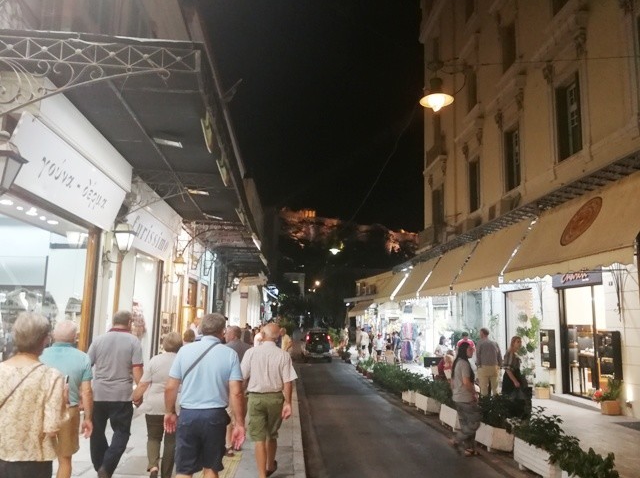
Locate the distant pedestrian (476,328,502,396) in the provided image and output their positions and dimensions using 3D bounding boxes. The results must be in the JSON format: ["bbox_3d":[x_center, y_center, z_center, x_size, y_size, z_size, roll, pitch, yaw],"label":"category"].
[{"bbox_3d":[3.228,2.551,9.463,0.520,1.720,0.340,-1,-9,12],"label":"distant pedestrian"}]

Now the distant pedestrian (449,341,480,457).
[{"bbox_3d":[2.106,2.328,7.329,0.420,1.600,0.450,2,-9,0],"label":"distant pedestrian"}]

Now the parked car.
[{"bbox_3d":[-0.193,6.449,30.425,1.660,1.770,4.000,2,-10,-3],"label":"parked car"}]

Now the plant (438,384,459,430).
[{"bbox_3d":[2.566,3.095,9.250,0.500,0.800,0.800,2,-9,-3],"label":"plant"}]

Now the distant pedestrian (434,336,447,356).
[{"bbox_3d":[3.826,3.792,15.631,0.400,1.630,0.480,7,-11,-31],"label":"distant pedestrian"}]

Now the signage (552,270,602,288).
[{"bbox_3d":[5.896,0.890,11.493,0.140,0.420,1.830,2,-9,-6],"label":"signage"}]

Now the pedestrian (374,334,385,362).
[{"bbox_3d":[3.240,5.893,27.133,0.500,1.650,0.380,2,-9,0],"label":"pedestrian"}]

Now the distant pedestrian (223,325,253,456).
[{"bbox_3d":[-1.099,1.976,6.468,0.500,1.660,0.380,2,-9,-3],"label":"distant pedestrian"}]

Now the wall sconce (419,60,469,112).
[{"bbox_3d":[1.828,-2.352,7.700,0.520,0.740,0.560,2,-9,-6],"label":"wall sconce"}]

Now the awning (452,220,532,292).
[{"bbox_3d":[4.919,0.590,14.461,0.988,1.727,3.522,2,-9,-6],"label":"awning"}]

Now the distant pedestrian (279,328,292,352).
[{"bbox_3d":[-1.344,4.337,19.637,0.420,1.700,0.500,-8,-13,44],"label":"distant pedestrian"}]

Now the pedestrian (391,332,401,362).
[{"bbox_3d":[4.237,6.002,27.634,0.480,1.670,0.400,9,-12,-37],"label":"pedestrian"}]

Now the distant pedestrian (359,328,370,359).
[{"bbox_3d":[2.211,5.231,24.800,0.500,1.700,0.350,2,-9,-3],"label":"distant pedestrian"}]

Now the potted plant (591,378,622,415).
[{"bbox_3d":[5.936,3.252,10.349,0.420,0.733,0.450,2,-9,-6],"label":"potted plant"}]

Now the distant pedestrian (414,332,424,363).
[{"bbox_3d":[5.404,5.937,27.135,0.420,1.680,0.480,5,-10,-18],"label":"distant pedestrian"}]

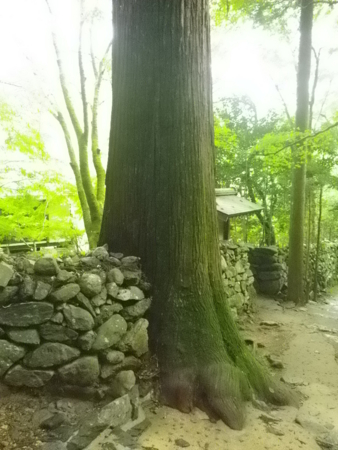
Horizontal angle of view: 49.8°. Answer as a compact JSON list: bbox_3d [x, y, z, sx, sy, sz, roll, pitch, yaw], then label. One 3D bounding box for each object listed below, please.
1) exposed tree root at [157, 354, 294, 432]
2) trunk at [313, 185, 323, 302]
[{"bbox_3d":[0.480,1.240,2.840,1.070,0.390,0.650,0,2,-6],"label":"exposed tree root"},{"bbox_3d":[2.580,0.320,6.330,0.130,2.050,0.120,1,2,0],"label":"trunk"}]

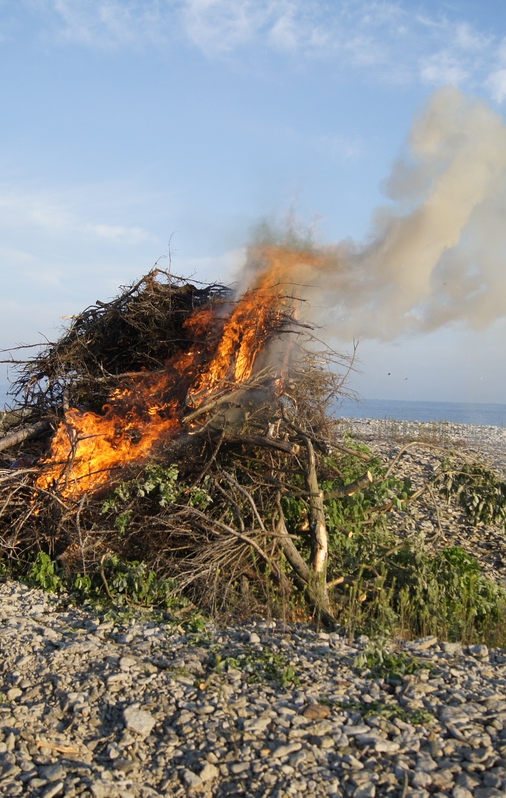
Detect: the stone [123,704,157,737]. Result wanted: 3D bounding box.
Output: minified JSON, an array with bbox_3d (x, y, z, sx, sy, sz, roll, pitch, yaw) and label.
[{"bbox_3d":[-0.538,1.535,4.300,0.145,0.060,0.135,6,31,6],"label":"stone"}]

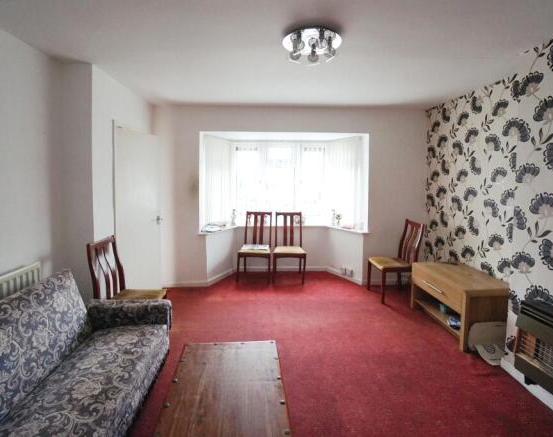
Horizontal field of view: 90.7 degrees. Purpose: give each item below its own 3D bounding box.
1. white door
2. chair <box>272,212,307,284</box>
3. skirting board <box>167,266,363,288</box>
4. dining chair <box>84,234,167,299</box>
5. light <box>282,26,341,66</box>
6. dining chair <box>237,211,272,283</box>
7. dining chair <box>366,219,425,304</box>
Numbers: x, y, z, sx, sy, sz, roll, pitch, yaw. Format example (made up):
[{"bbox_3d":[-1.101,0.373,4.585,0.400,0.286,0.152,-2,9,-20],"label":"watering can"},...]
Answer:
[{"bbox_3d":[-1.425,0.079,2.912,0.045,1.980,0.720,1,7,11],"label":"white door"},{"bbox_3d":[0.172,0.419,3.991,0.460,0.950,0.530,0,7,2],"label":"chair"},{"bbox_3d":[-0.165,0.844,4.035,2.700,0.090,0.680,0,7,0],"label":"skirting board"},{"bbox_3d":[-1.270,0.675,2.439,0.540,0.950,0.470,0,7,4],"label":"dining chair"},{"bbox_3d":[0.228,-1.094,1.761,0.385,0.110,0.385,0,7,0],"label":"light"},{"bbox_3d":[-0.315,0.414,4.020,0.460,0.950,0.530,0,7,2],"label":"dining chair"},{"bbox_3d":[1.460,0.519,3.384,0.530,0.950,0.470,0,7,-3],"label":"dining chair"}]

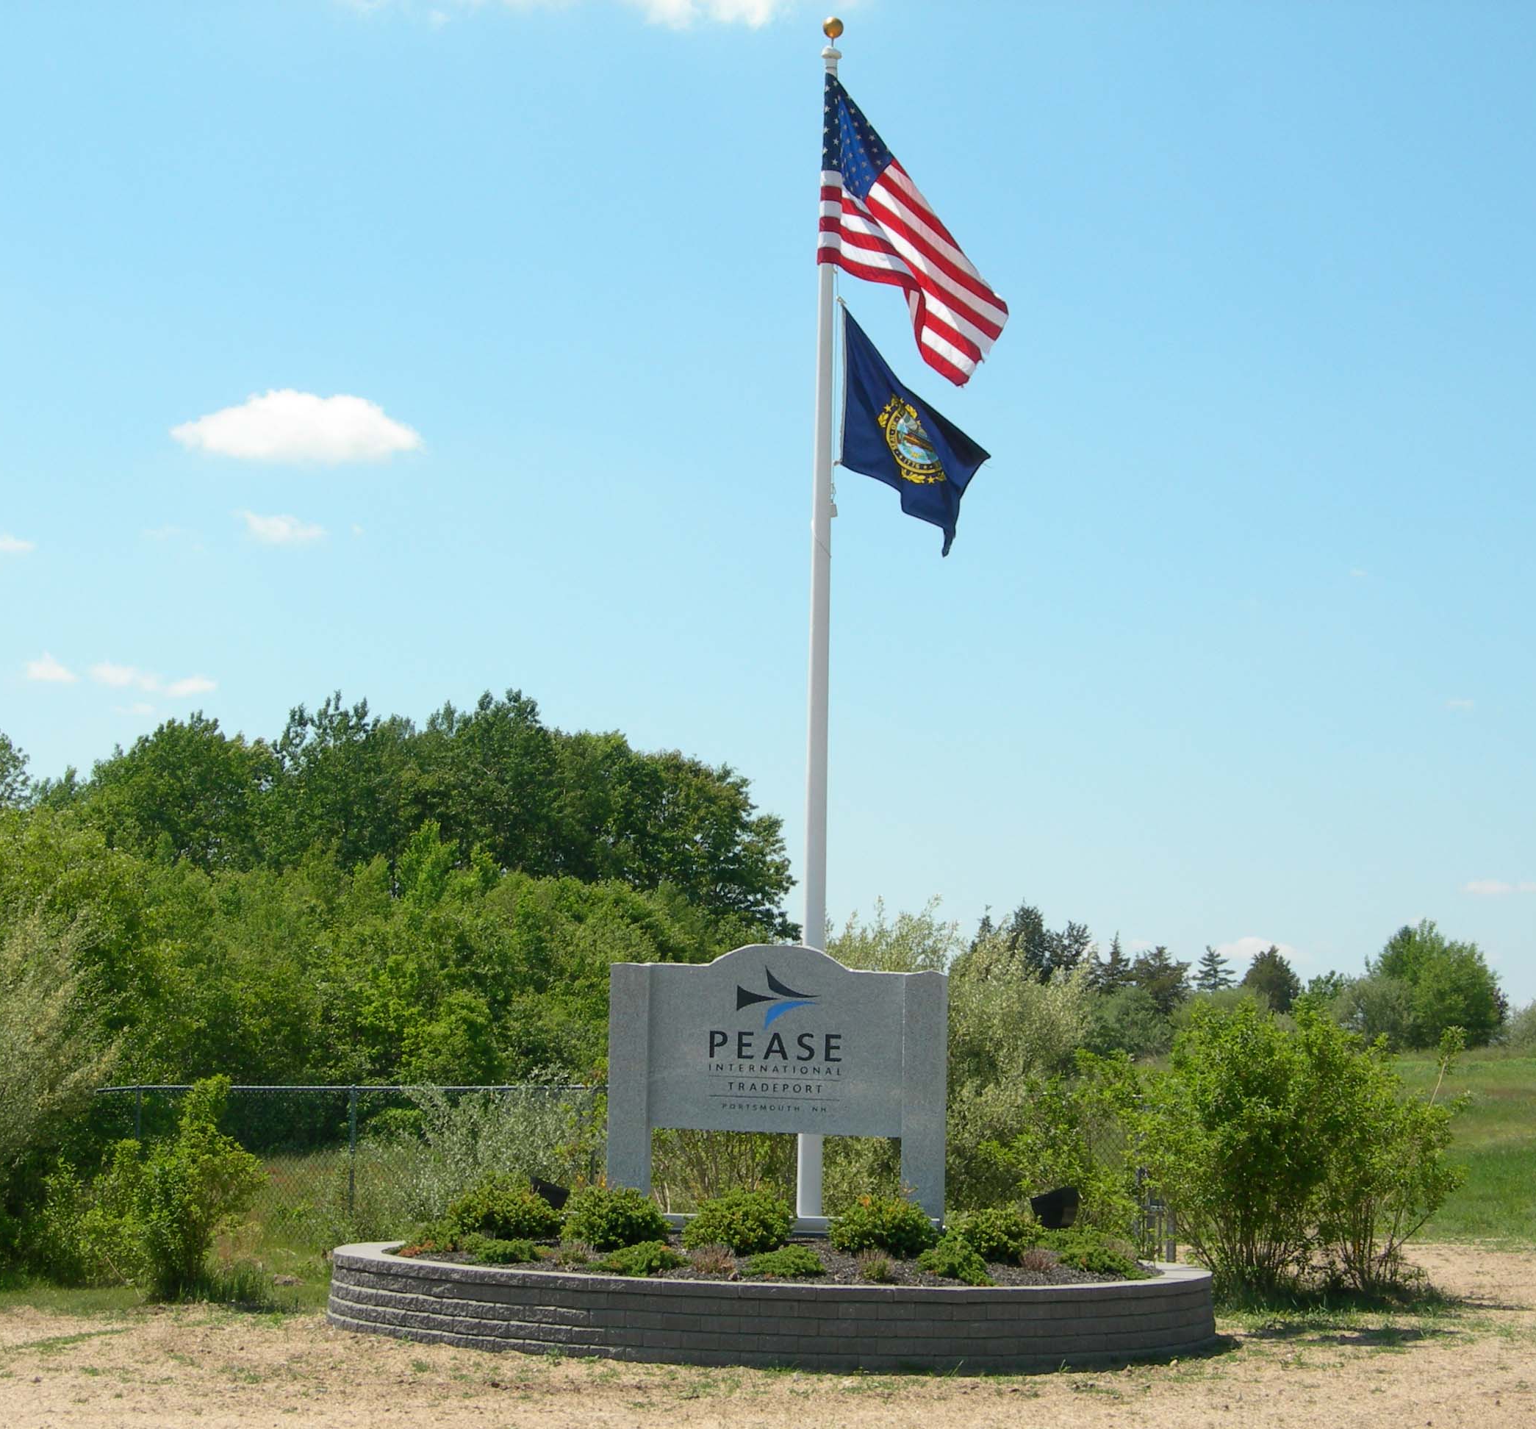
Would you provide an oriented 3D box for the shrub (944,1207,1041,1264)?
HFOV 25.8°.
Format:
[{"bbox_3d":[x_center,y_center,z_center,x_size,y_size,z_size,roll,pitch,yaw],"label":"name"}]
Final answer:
[{"bbox_3d":[1.384,3.204,20.676,0.596,0.349,0.596,1,-6,0],"label":"shrub"}]

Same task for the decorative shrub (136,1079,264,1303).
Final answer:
[{"bbox_3d":[-4.108,3.406,24.261,0.957,1.595,0.909,1,-6,0],"label":"decorative shrub"}]

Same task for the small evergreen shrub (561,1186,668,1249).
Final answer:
[{"bbox_3d":[-0.940,3.099,20.682,0.660,0.394,0.627,1,-6,0],"label":"small evergreen shrub"}]

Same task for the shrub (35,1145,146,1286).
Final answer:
[{"bbox_3d":[-5.054,3.731,25.028,0.821,1.039,0.821,1,-6,0],"label":"shrub"}]

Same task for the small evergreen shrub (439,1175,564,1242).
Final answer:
[{"bbox_3d":[-1.671,3.117,21.181,0.779,0.403,0.701,1,-6,0],"label":"small evergreen shrub"}]

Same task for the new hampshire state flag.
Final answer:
[{"bbox_3d":[1.078,-2.090,24.677,1.120,1.850,0.400,1,-6,0],"label":"new hampshire state flag"}]

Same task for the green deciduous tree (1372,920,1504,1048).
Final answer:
[{"bbox_3d":[23.887,9.634,119.732,4.724,4.565,4.488,1,-6,0],"label":"green deciduous tree"}]

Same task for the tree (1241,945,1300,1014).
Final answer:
[{"bbox_3d":[18.655,10.308,124.674,2.211,3.537,2.211,1,-6,0],"label":"tree"}]

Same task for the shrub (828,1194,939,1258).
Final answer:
[{"bbox_3d":[0.773,3.401,22.365,0.750,0.430,0.700,1,-6,0],"label":"shrub"}]

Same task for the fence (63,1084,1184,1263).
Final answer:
[{"bbox_3d":[-1.864,4.129,29.611,12.260,1.700,0.100,-3,-8,36],"label":"fence"}]

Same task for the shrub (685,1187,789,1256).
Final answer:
[{"bbox_3d":[-0.186,3.104,20.532,0.674,0.409,0.640,1,-6,0],"label":"shrub"}]

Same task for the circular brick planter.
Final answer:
[{"bbox_3d":[0.036,3.786,21.715,5.700,0.510,5.700,1,-6,0],"label":"circular brick planter"}]

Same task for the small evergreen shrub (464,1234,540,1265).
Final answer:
[{"bbox_3d":[-1.749,3.513,22.044,0.530,0.200,0.500,1,-6,0],"label":"small evergreen shrub"}]

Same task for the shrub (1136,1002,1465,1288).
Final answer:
[{"bbox_3d":[4.423,3.629,27.982,2.750,2.480,2.300,1,-6,0],"label":"shrub"}]

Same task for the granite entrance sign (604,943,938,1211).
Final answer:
[{"bbox_3d":[0.068,2.611,23.606,2.420,1.980,0.270,0,-6,9],"label":"granite entrance sign"}]

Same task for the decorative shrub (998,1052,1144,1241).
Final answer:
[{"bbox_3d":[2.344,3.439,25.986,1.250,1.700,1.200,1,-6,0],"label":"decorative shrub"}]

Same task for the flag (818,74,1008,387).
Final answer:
[{"bbox_3d":[1.074,-3.585,24.840,1.420,2.380,0.450,1,-6,0],"label":"flag"}]

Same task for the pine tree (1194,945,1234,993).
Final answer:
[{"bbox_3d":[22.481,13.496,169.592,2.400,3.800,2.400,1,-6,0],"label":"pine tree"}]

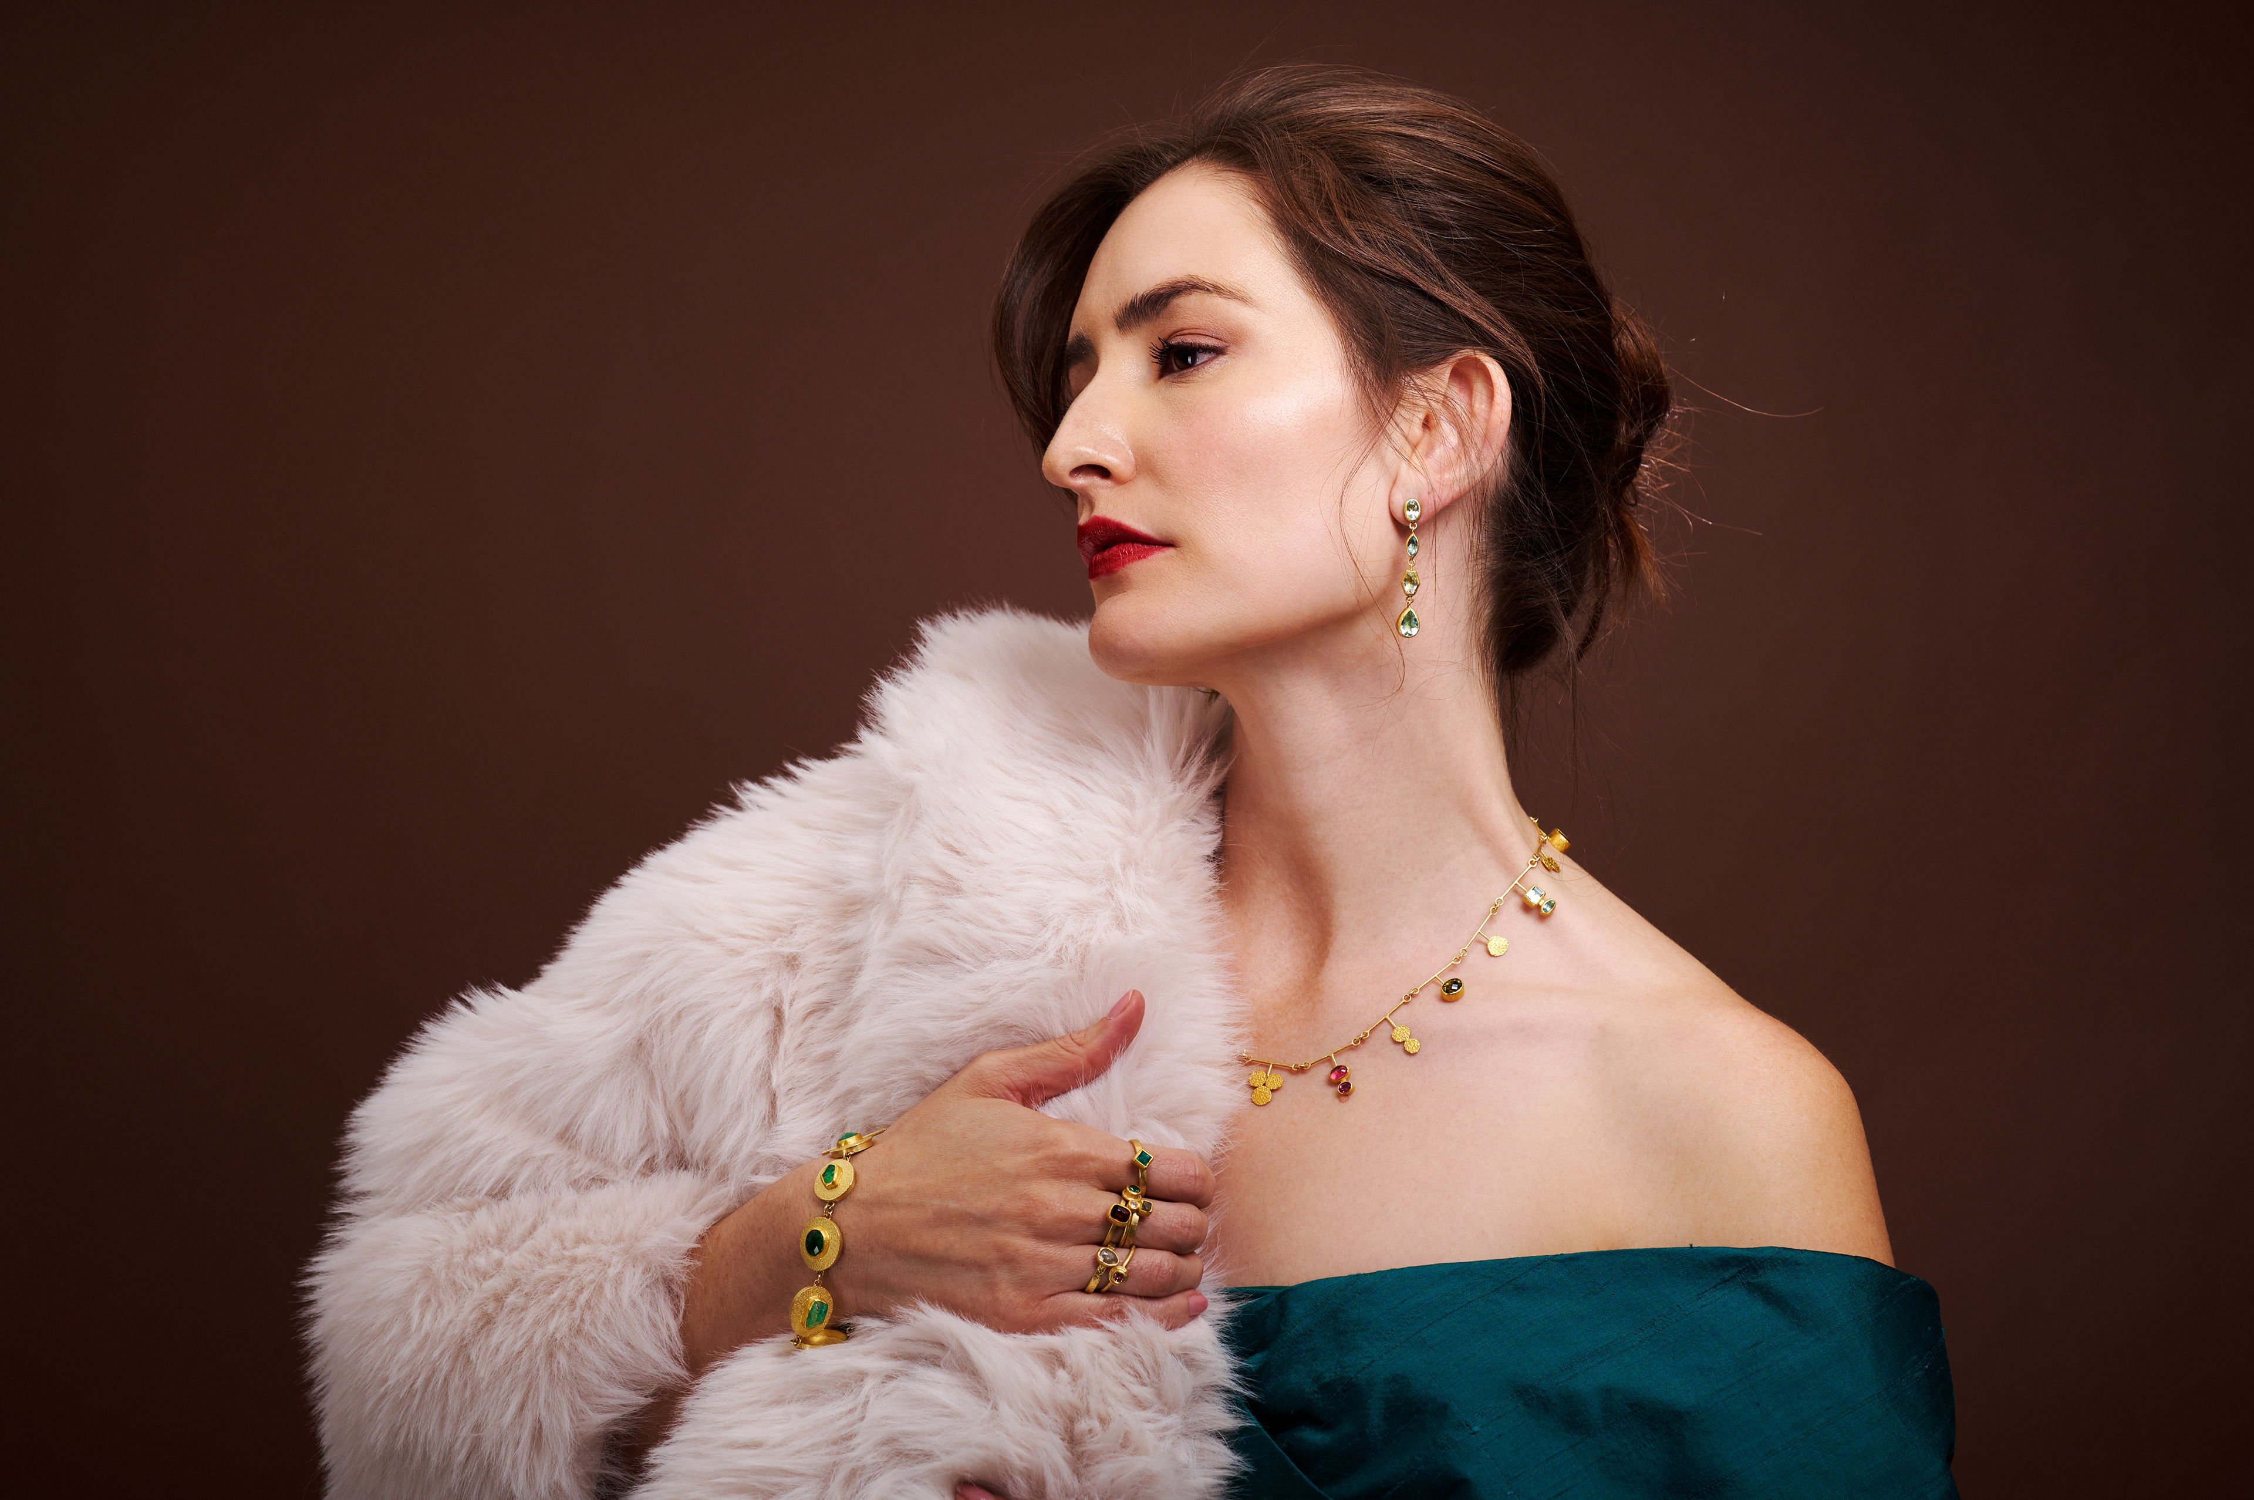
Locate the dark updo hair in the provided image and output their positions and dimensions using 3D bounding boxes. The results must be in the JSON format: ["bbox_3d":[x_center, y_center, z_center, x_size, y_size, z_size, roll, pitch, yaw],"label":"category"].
[{"bbox_3d":[0.077,-0.140,1.400,0.240,0.228,0.180,4,-5,-30],"label":"dark updo hair"}]

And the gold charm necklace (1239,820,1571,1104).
[{"bbox_3d":[0.086,0.071,1.395,0.160,0.112,0.130,0,0,25],"label":"gold charm necklace"}]

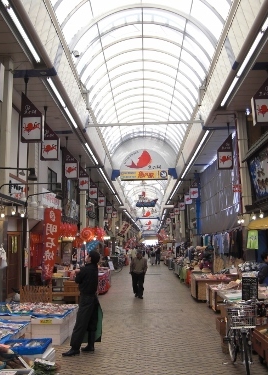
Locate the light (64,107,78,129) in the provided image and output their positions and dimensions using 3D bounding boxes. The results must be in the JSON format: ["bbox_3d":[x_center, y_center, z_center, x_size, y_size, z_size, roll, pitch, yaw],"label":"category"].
[{"bbox_3d":[-2.324,-2.555,14.972,0.070,0.070,2.360,0,-8,2],"label":"light"}]

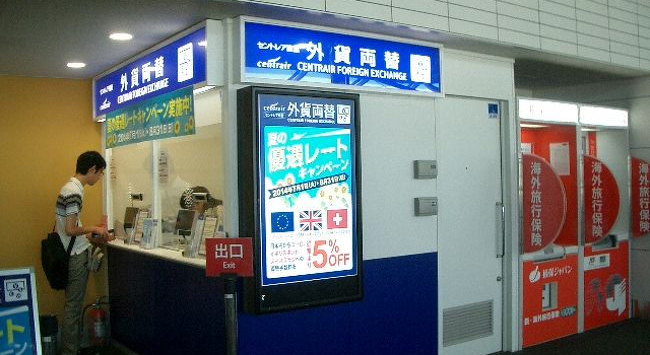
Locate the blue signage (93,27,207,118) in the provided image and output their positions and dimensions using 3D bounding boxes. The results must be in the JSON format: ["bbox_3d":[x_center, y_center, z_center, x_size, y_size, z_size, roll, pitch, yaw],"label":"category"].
[{"bbox_3d":[-1.392,-0.750,5.102,0.100,0.399,2.500,-1,-1,-34],"label":"blue signage"}]

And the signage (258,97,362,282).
[{"bbox_3d":[-0.091,0.072,4.092,0.714,1.137,0.040,-1,-1,-34],"label":"signage"}]

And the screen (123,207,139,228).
[{"bbox_3d":[-1.832,0.381,6.203,0.260,0.200,0.040,-1,-11,43],"label":"screen"}]

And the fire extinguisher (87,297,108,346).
[{"bbox_3d":[-2.090,1.316,6.038,0.180,0.458,0.150,-1,-1,-34],"label":"fire extinguisher"}]

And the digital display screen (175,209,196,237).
[{"bbox_3d":[-1.087,0.353,5.119,0.260,0.200,0.040,-1,-11,43],"label":"digital display screen"}]

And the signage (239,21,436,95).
[{"bbox_3d":[0.154,-0.772,4.436,1.672,0.392,0.130,-1,-1,-34],"label":"signage"}]

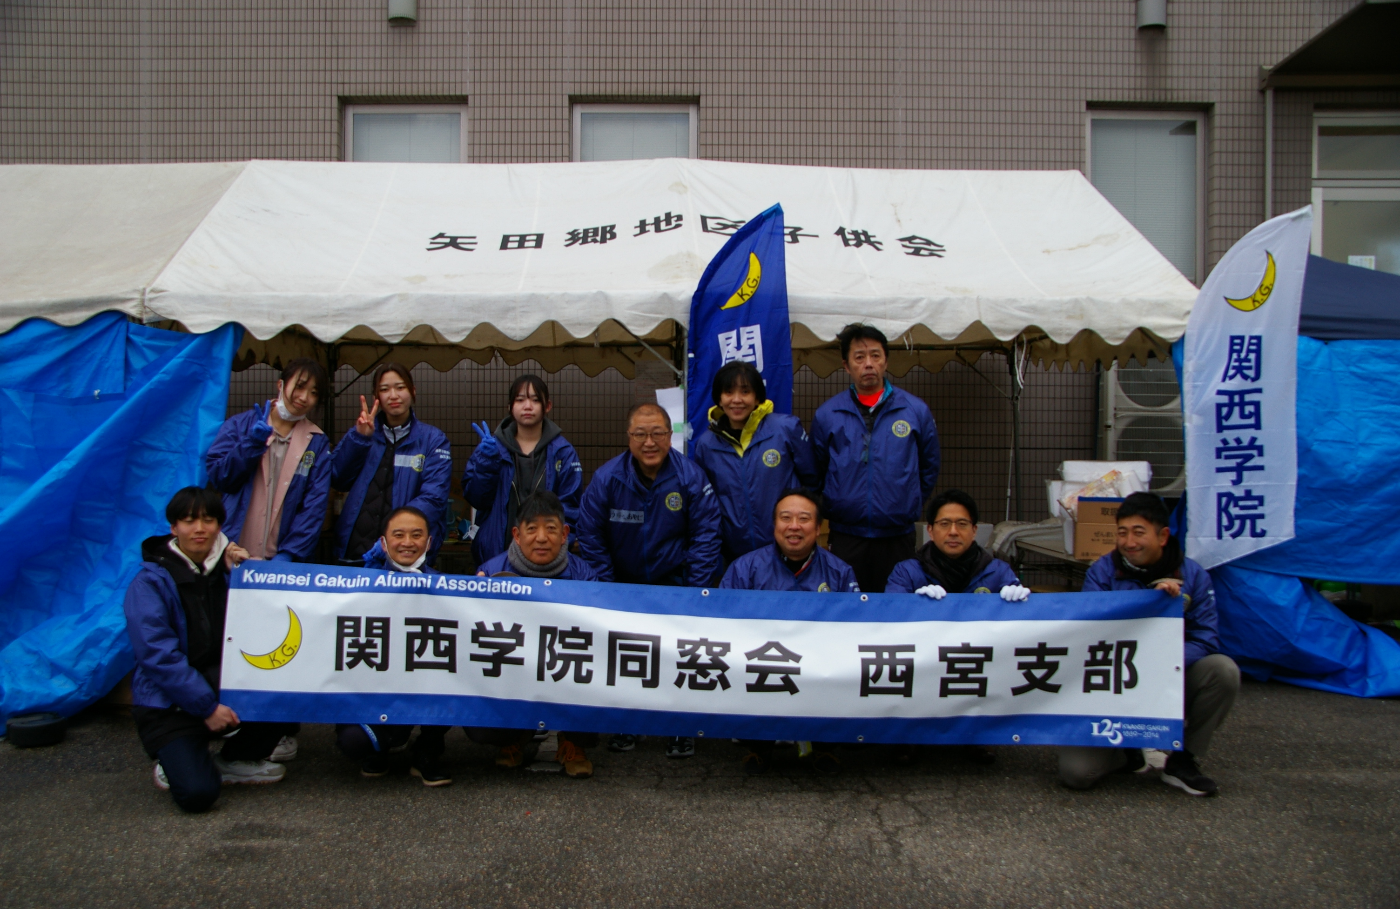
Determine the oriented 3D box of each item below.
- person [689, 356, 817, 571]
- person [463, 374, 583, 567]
[{"bbox_3d":[0.224,0.409,5.300,0.520,1.580,0.400,0,1,6],"label":"person"},{"bbox_3d":[-0.806,0.416,5.850,0.540,1.540,0.420,0,1,-11],"label":"person"}]

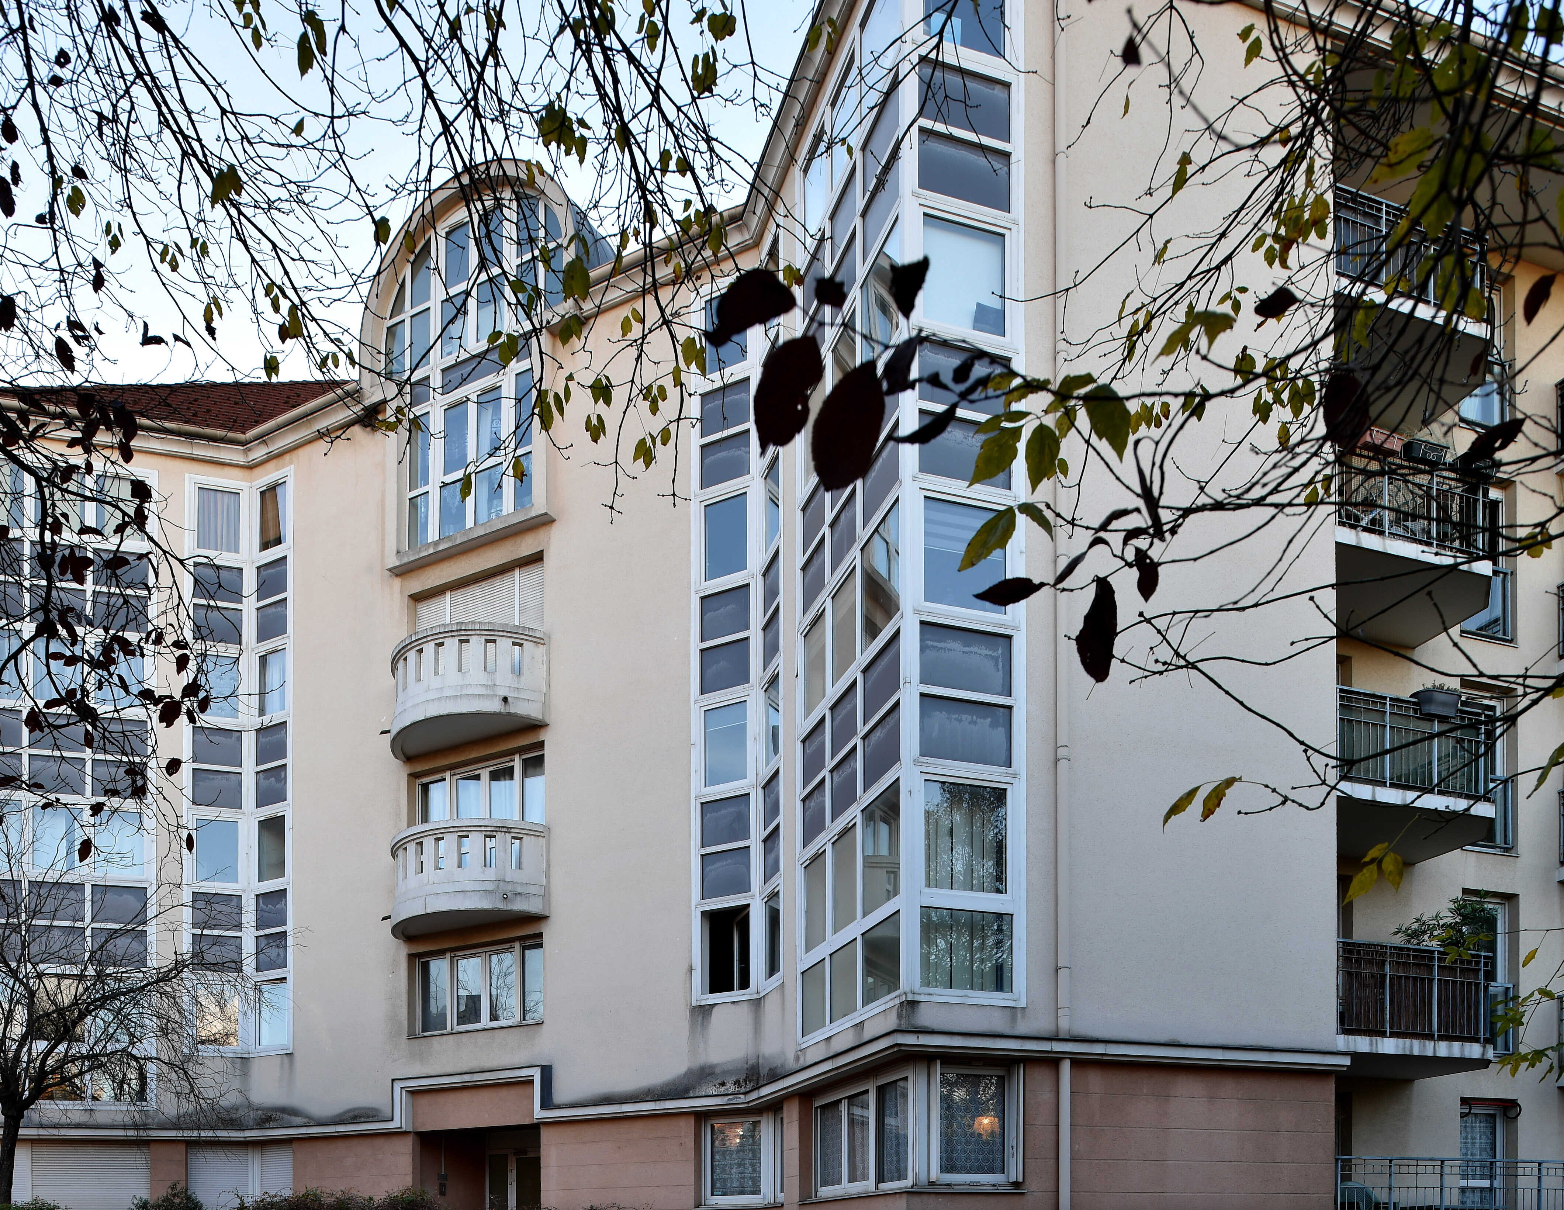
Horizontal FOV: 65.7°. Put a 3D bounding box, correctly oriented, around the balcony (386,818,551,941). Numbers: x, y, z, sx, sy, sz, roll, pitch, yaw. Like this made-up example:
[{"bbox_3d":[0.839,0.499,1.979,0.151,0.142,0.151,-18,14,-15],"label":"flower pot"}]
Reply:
[{"bbox_3d":[-4.720,3.850,17.250,2.750,1.300,1.050,-10,-20,27],"label":"balcony"}]

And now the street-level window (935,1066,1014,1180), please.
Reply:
[{"bbox_3d":[1.860,5.030,11.750,0.850,1.140,0.150,6,-19,-17],"label":"street-level window"}]

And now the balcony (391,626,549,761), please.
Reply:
[{"bbox_3d":[-4.720,1.180,17.200,2.750,1.300,1.050,-10,-20,27],"label":"balcony"}]

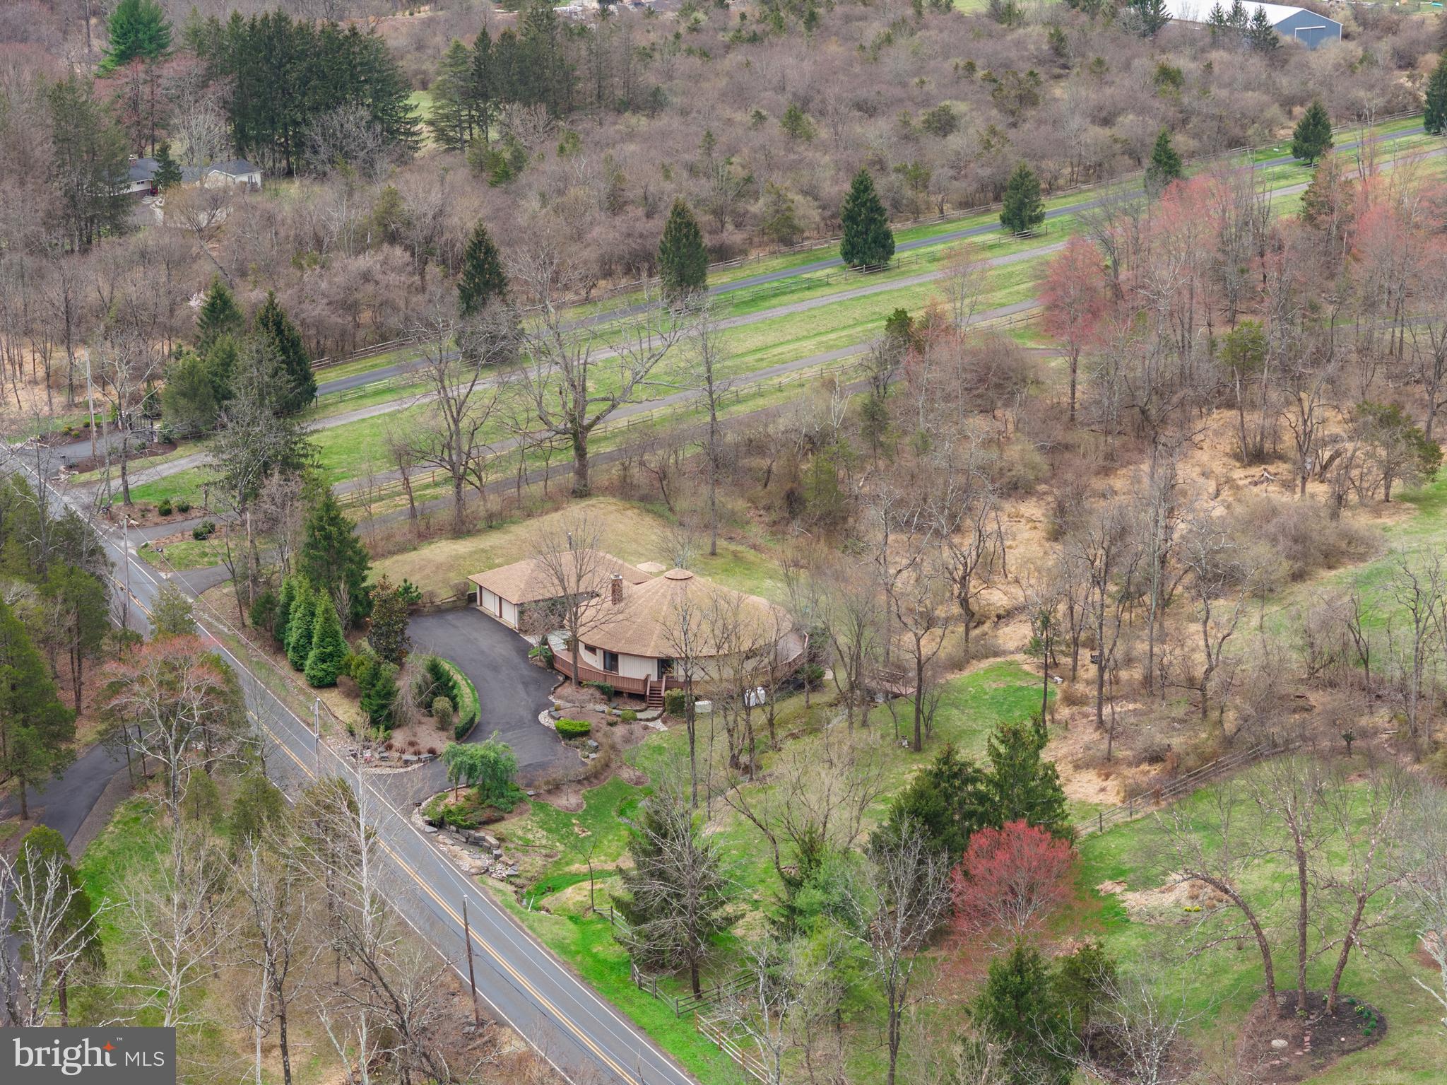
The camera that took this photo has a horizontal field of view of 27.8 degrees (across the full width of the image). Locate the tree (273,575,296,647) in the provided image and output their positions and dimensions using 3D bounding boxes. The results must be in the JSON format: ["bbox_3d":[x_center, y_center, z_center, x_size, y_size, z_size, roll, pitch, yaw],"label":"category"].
[{"bbox_3d":[-35.790,5.300,239.350,2.300,6.000,2.300,0,17,0],"label":"tree"}]

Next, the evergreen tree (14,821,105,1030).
[{"bbox_3d":[-39.392,22.759,172.179,5.320,13.170,5.320,-4,17,-13],"label":"evergreen tree"}]

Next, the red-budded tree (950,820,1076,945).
[{"bbox_3d":[18.330,21.360,185.170,8.000,8.500,7.600,0,17,0],"label":"red-budded tree"}]

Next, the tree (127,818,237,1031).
[{"bbox_3d":[-33.230,24.190,179.720,6.810,14.970,6.810,0,17,0],"label":"tree"}]

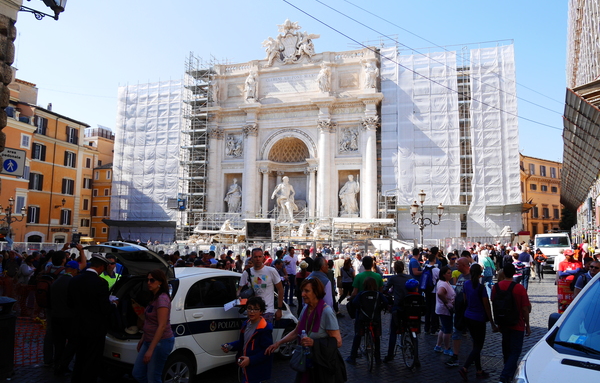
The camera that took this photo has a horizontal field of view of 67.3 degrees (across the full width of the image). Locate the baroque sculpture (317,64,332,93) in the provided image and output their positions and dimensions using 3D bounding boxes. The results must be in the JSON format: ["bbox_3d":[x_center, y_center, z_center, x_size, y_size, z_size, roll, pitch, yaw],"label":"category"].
[{"bbox_3d":[3.002,-13.810,55.264,1.600,3.450,1.200,-1,-6,19],"label":"baroque sculpture"}]

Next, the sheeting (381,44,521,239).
[{"bbox_3d":[16.414,-5.021,50.385,14.300,22.800,3.000,-1,-6,19],"label":"sheeting"}]

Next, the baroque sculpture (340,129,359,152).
[{"bbox_3d":[5.946,-6.102,54.172,2.250,3.200,0.600,-1,-6,19],"label":"baroque sculpture"}]

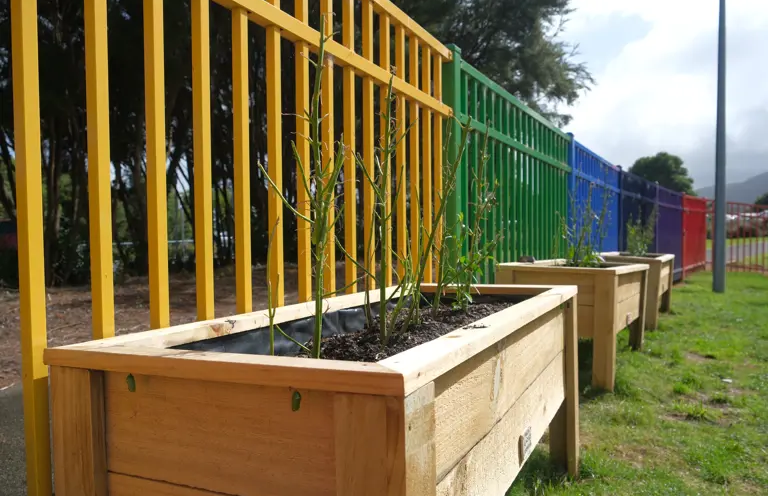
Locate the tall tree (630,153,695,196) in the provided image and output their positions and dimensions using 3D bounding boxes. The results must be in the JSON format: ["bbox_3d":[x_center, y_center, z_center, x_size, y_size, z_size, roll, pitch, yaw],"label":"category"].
[{"bbox_3d":[21.680,-3.981,45.000,5.900,6.959,5.700,0,2,26],"label":"tall tree"}]

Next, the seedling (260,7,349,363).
[{"bbox_3d":[-0.175,-0.129,1.238,0.189,0.737,0.200,0,2,0],"label":"seedling"}]

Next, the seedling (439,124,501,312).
[{"bbox_3d":[0.308,-0.102,2.052,0.228,0.663,0.220,0,2,0],"label":"seedling"}]

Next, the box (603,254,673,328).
[{"bbox_3d":[2.944,0.459,6.796,0.723,0.724,1.590,3,3,31],"label":"box"}]

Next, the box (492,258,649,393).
[{"bbox_3d":[1.428,0.482,4.184,0.723,0.710,1.590,1,0,31],"label":"box"}]

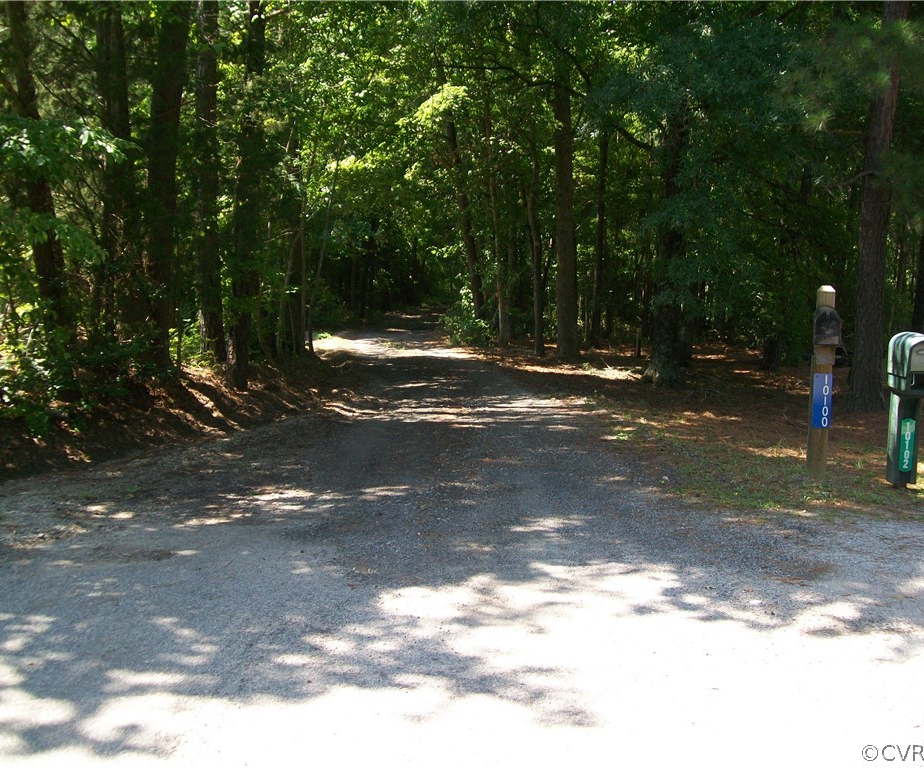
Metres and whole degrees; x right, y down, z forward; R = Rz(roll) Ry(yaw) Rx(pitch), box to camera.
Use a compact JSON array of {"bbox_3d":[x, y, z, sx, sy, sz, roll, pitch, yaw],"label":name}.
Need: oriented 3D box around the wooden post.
[{"bbox_3d":[2.858,-0.011,7.978,0.155,1.550,0.160,2,5,9],"label":"wooden post"}]

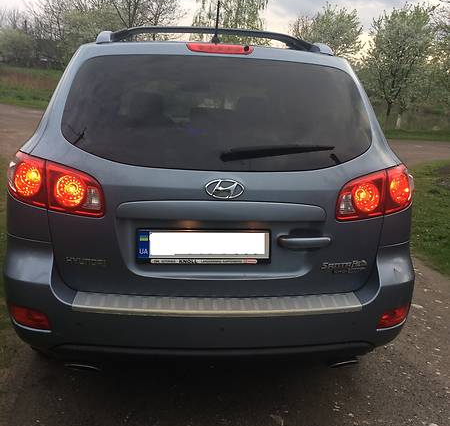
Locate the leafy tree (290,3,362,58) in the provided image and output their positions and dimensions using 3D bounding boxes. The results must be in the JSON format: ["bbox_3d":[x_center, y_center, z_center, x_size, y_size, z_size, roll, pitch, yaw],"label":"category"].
[{"bbox_3d":[3.531,-5.253,17.923,3.000,4.200,3.000,1,15,-6],"label":"leafy tree"}]

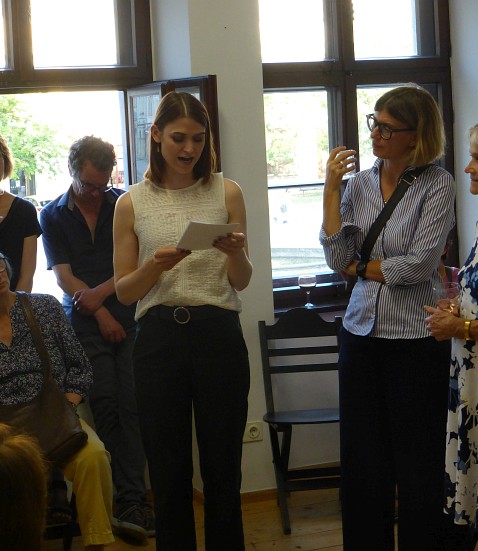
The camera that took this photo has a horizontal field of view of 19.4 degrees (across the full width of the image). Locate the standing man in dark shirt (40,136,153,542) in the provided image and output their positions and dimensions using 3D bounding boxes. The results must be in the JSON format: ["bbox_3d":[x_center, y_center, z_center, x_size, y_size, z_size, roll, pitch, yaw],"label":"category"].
[{"bbox_3d":[-0.573,0.246,5.626,0.460,1.600,0.470,-4,3,-12],"label":"standing man in dark shirt"}]

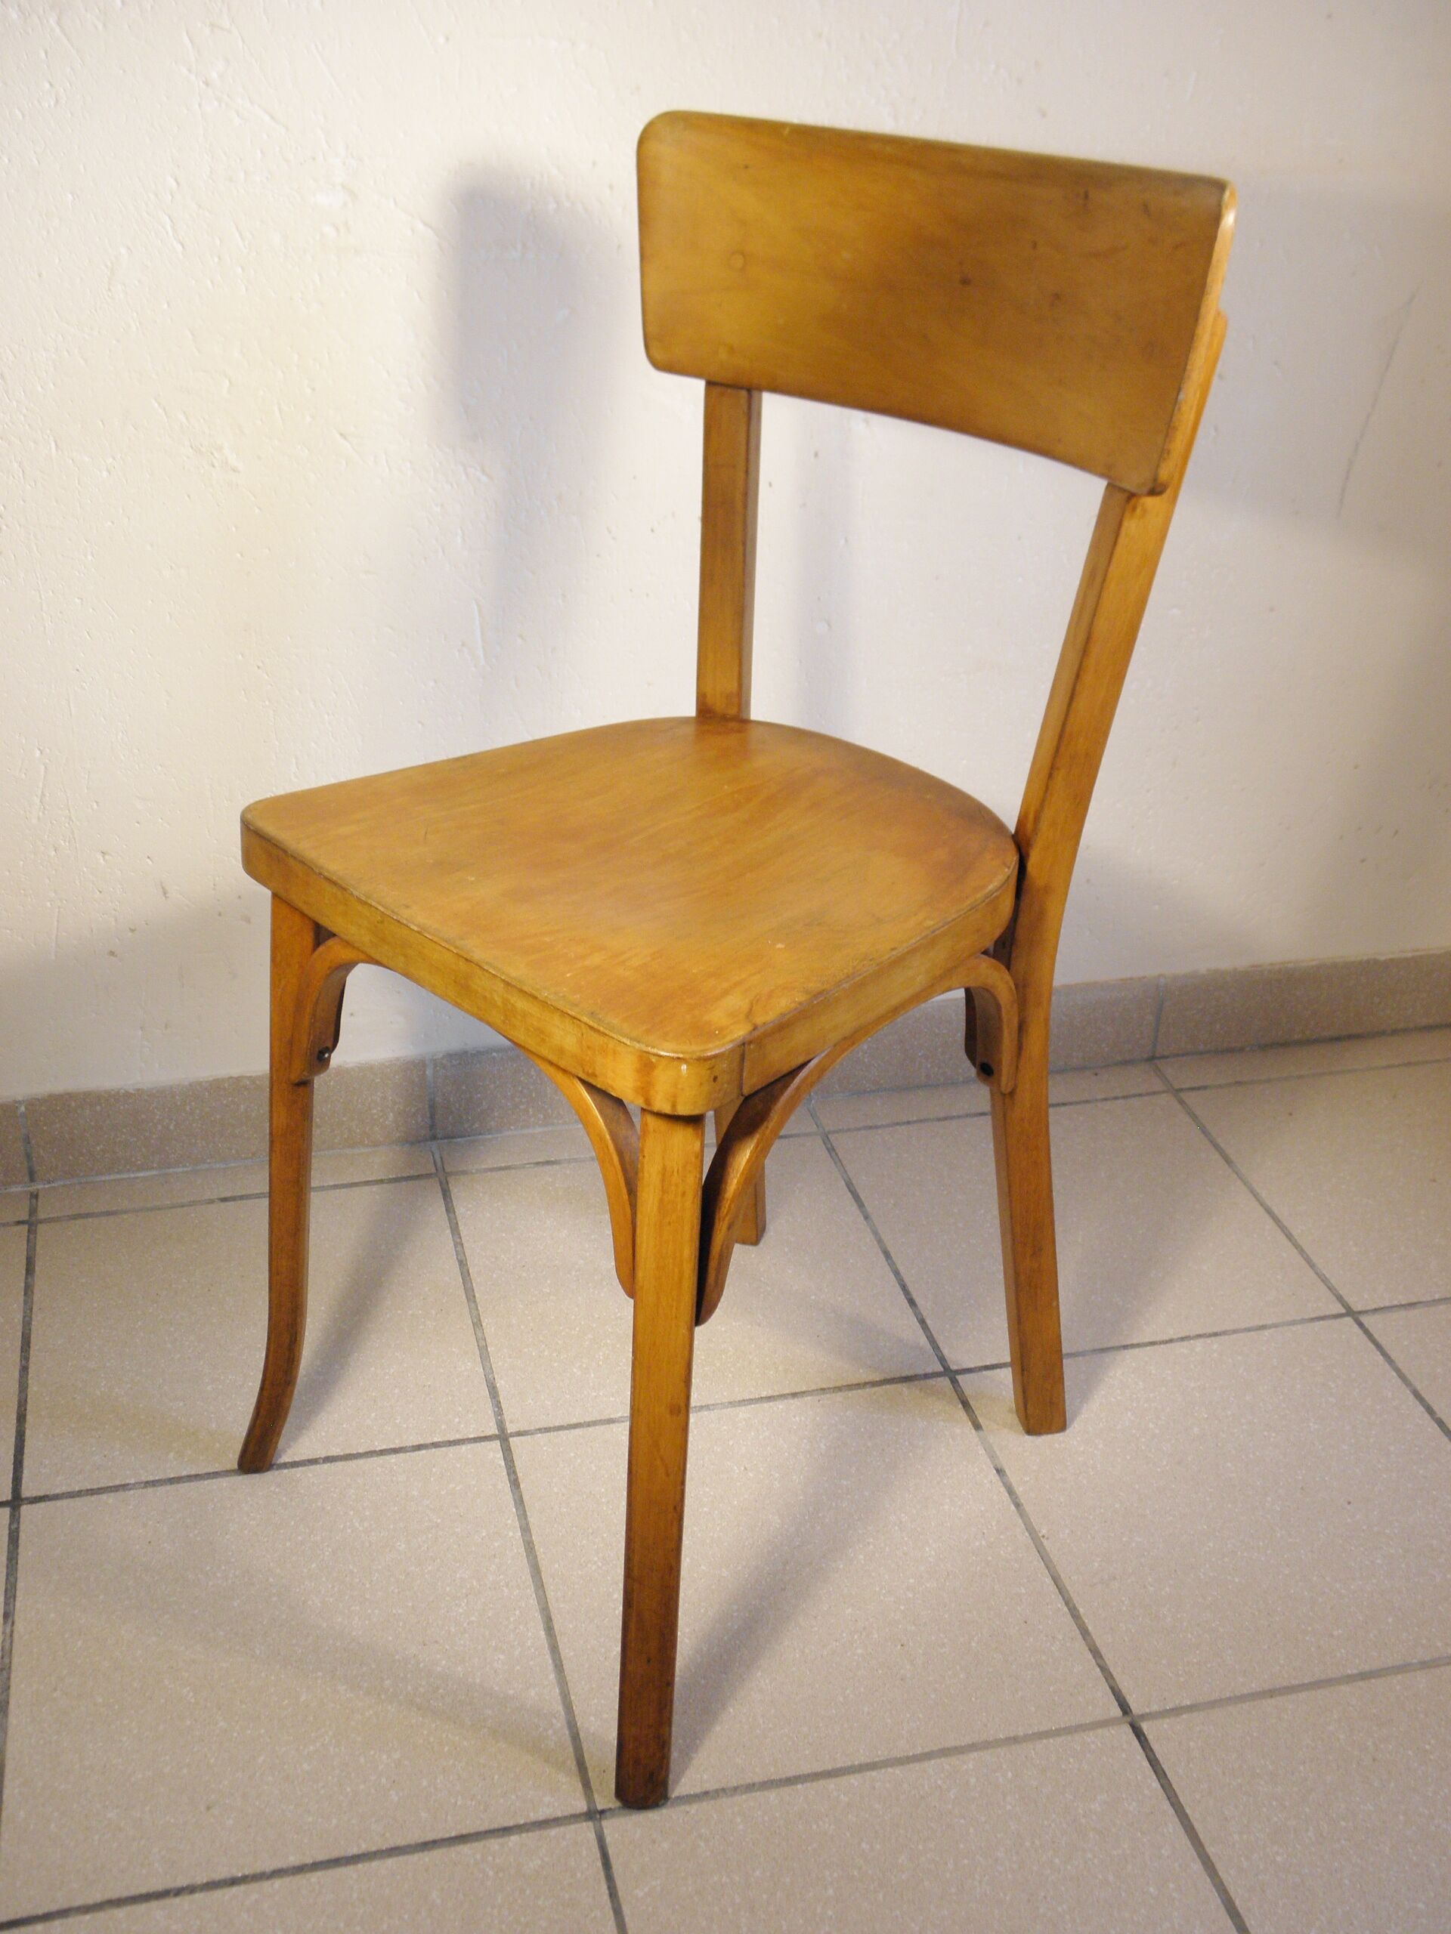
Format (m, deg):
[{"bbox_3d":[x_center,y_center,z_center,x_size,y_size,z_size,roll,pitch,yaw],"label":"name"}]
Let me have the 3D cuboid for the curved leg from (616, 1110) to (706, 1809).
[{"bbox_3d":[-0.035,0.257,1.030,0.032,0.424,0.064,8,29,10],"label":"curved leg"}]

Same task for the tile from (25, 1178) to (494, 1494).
[{"bbox_3d":[-0.341,0.260,1.461,0.313,0.010,0.313,-5,29,-13],"label":"tile"}]

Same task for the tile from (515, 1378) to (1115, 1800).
[{"bbox_3d":[0.045,0.379,1.266,0.313,0.010,0.313,-5,29,-13],"label":"tile"}]

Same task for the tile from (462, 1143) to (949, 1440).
[{"bbox_3d":[-0.032,0.233,1.535,0.313,0.010,0.313,-5,29,-13],"label":"tile"}]

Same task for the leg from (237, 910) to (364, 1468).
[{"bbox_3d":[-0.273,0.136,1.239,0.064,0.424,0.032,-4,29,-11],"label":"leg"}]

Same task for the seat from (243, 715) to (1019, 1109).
[{"bbox_3d":[-0.028,-0.060,1.129,0.359,0.032,0.368,-24,37,-39],"label":"seat"}]

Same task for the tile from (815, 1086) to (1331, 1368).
[{"bbox_3d":[0.277,0.205,1.608,0.313,0.010,0.313,-5,29,-13],"label":"tile"}]

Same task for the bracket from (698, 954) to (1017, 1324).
[{"bbox_3d":[0.072,0.075,1.094,0.030,0.147,0.274,24,35,35],"label":"bracket"}]

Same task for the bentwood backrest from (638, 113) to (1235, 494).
[{"bbox_3d":[0.100,-0.372,1.095,0.043,0.151,0.399,-20,35,-41],"label":"bentwood backrest"}]

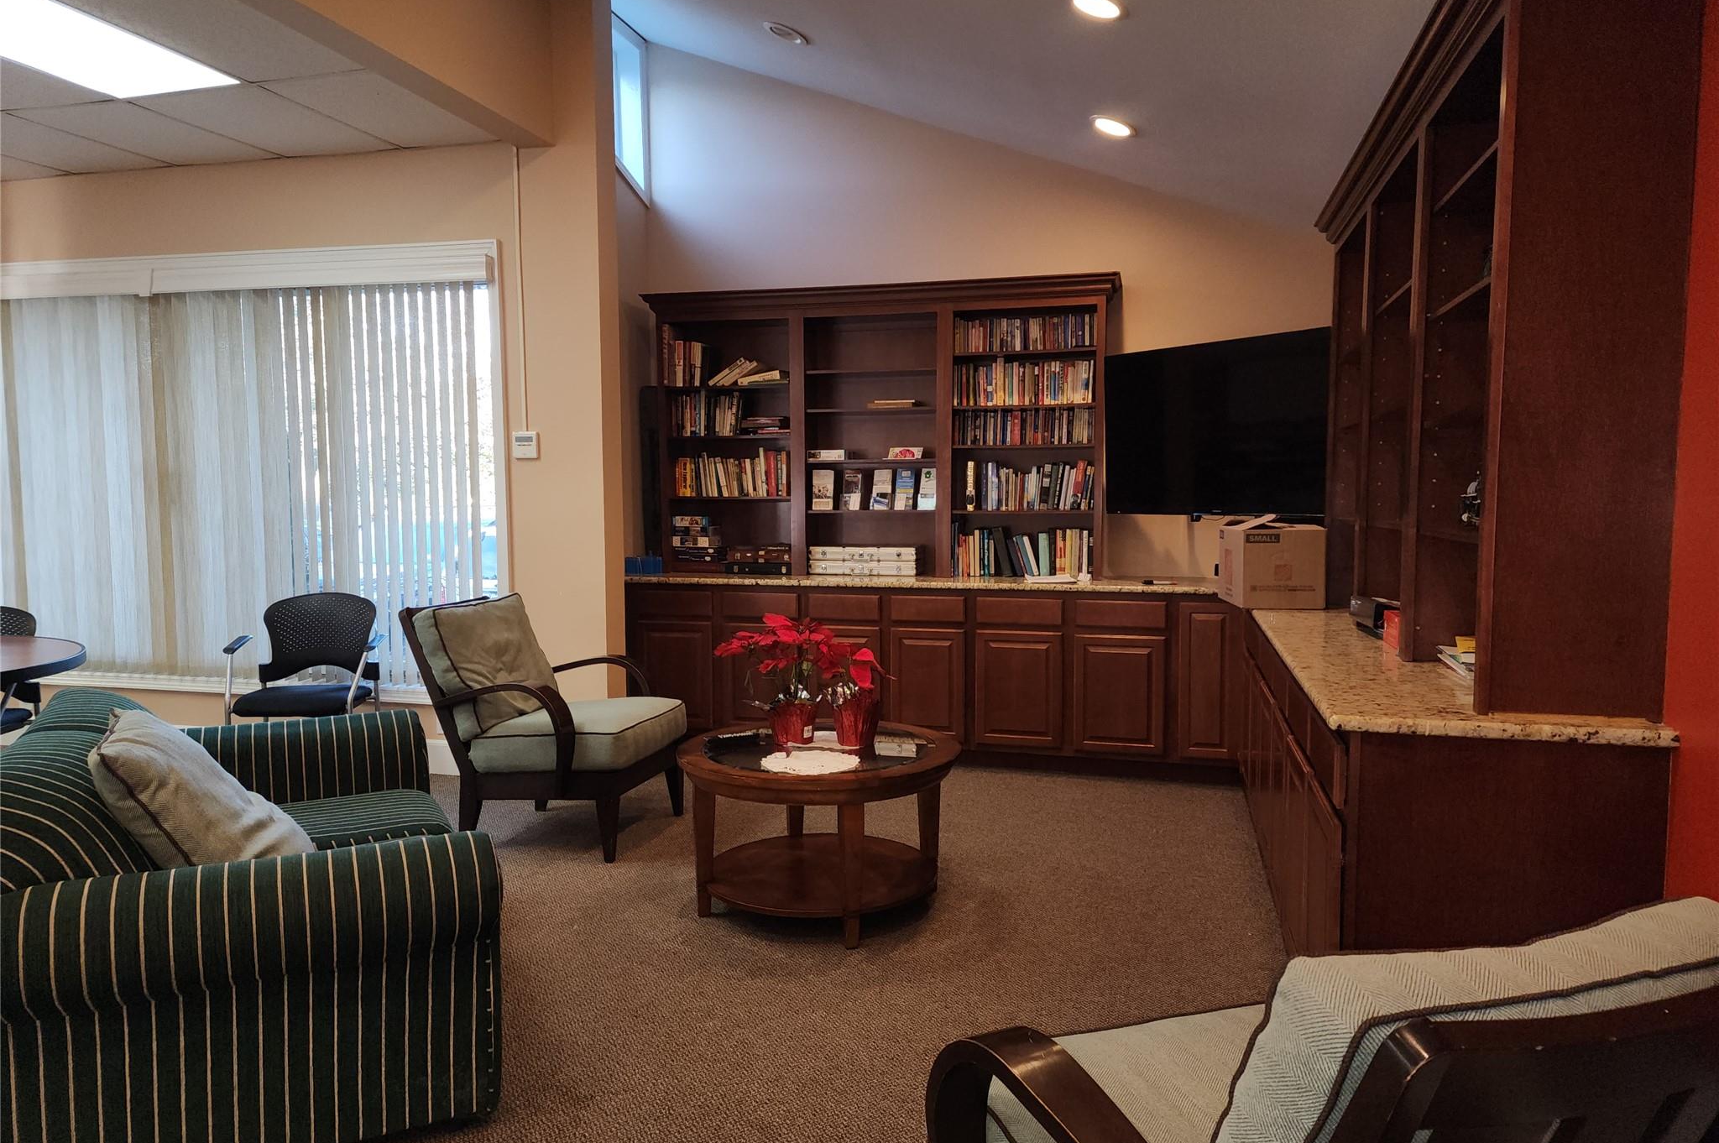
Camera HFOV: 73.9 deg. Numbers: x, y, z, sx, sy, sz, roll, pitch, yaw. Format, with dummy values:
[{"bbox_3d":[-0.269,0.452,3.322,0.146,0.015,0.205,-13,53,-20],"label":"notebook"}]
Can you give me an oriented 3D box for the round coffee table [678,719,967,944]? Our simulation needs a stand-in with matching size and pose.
[{"bbox_3d":[-0.125,0.838,3.755,0.920,0.506,0.920,0,4,0],"label":"round coffee table"}]

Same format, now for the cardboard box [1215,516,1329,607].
[{"bbox_3d":[1.663,-0.031,4.624,0.310,0.330,0.410,1,4,8],"label":"cardboard box"}]

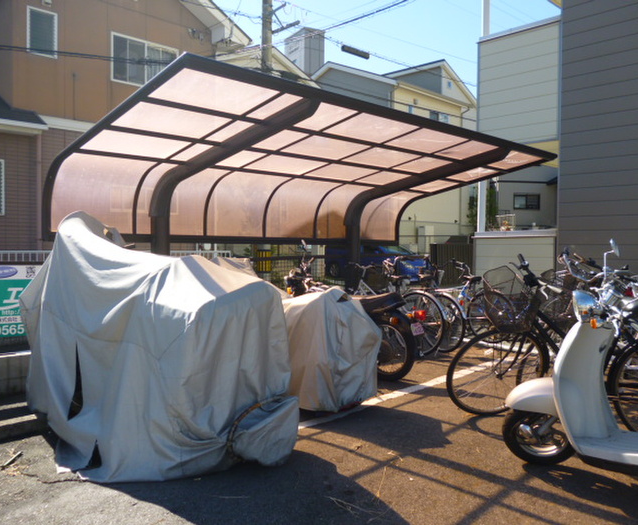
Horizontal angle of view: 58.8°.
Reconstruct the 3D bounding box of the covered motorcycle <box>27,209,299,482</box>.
[{"bbox_3d":[-1.038,0.388,3.326,2.030,1.280,0.840,2,2,35],"label":"covered motorcycle"}]

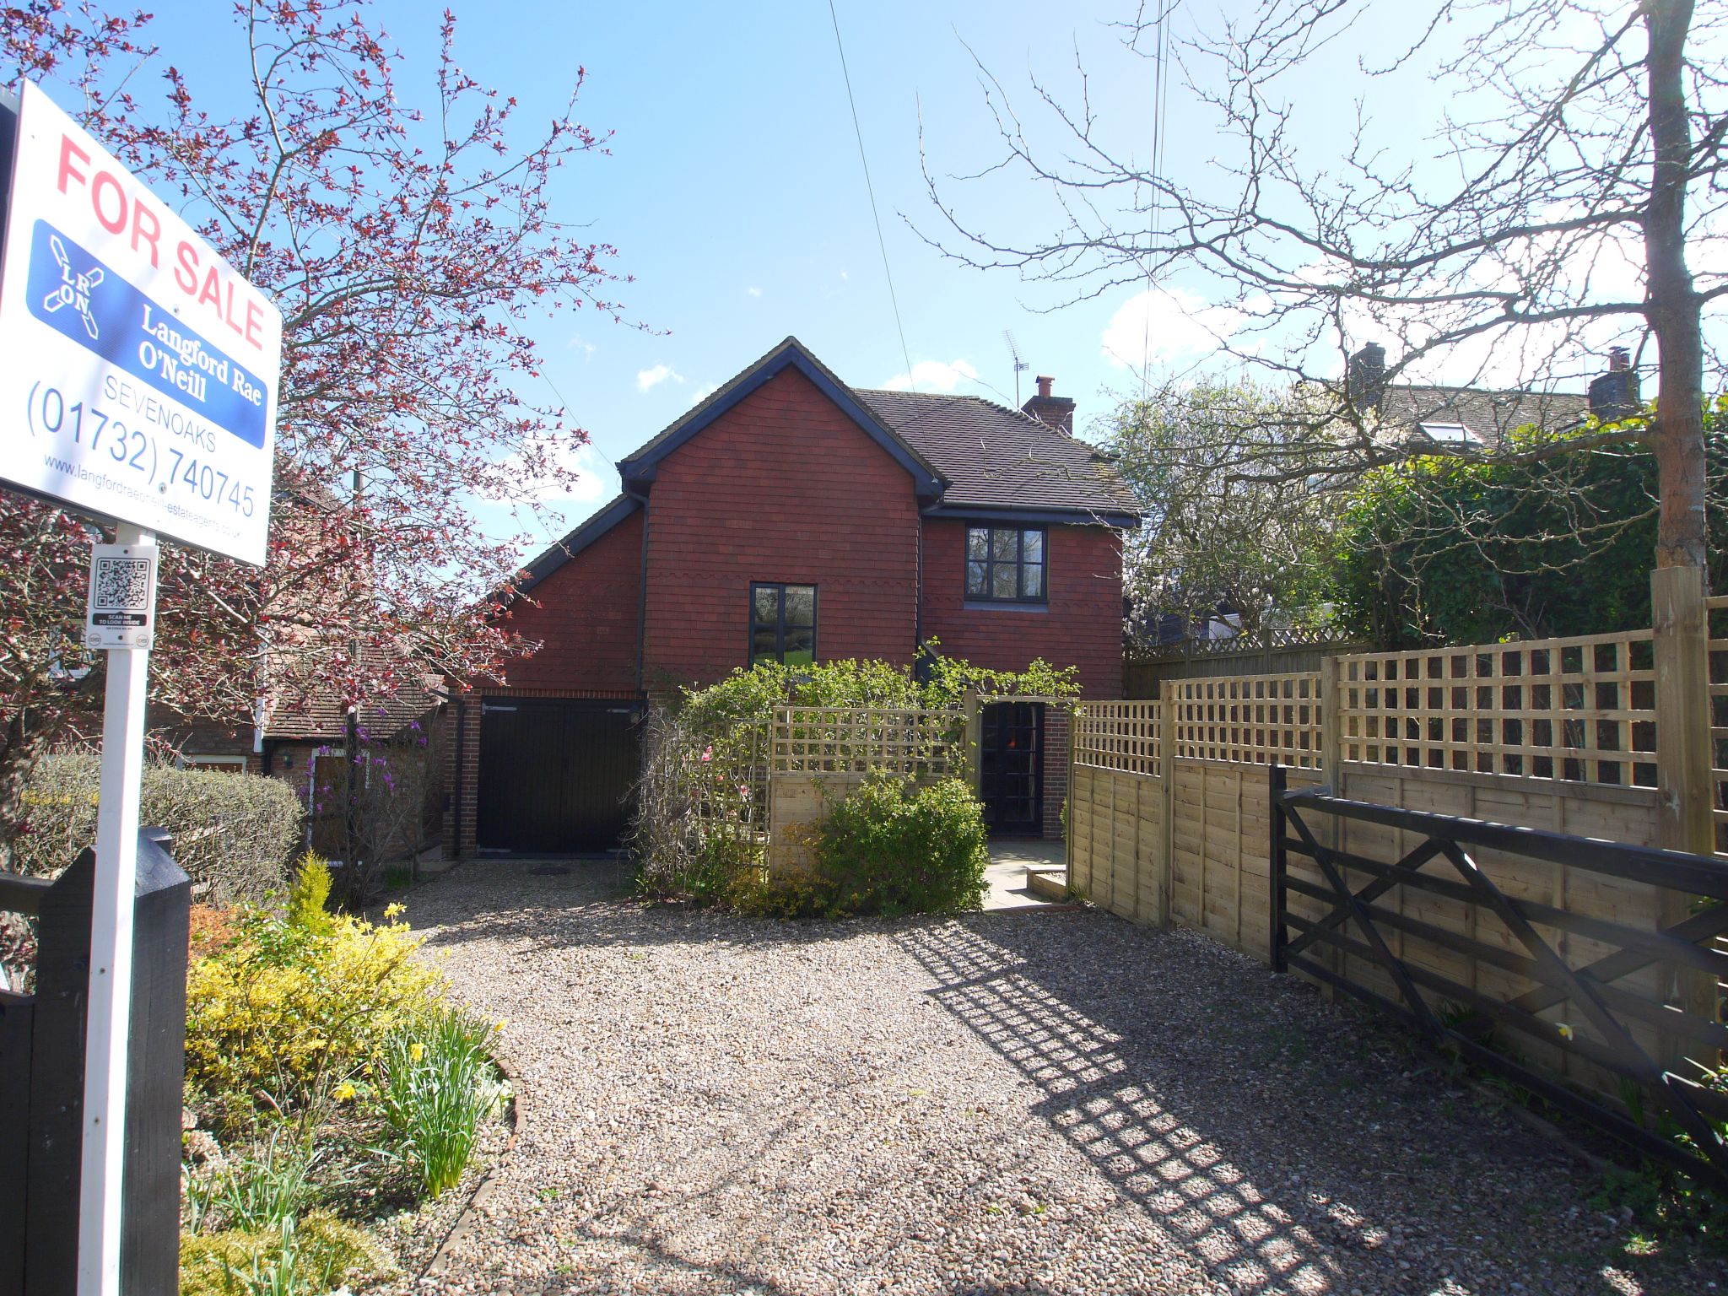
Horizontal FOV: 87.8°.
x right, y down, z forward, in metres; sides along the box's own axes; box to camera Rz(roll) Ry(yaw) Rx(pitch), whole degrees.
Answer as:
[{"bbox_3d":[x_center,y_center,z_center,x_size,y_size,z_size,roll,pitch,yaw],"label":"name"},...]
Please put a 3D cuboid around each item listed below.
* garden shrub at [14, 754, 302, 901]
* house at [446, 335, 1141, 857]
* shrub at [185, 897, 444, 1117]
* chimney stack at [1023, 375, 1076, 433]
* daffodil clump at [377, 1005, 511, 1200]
[{"bbox_3d":[-5.899,1.474,7.500,2.500,1.150,1.050,1,-3,0],"label":"garden shrub"},{"bbox_3d":[-1.115,-0.813,15.207,10.100,7.900,7.800,2,-3,-8],"label":"house"},{"bbox_3d":[-2.345,1.384,3.720,1.120,0.740,1.000,1,-3,0],"label":"shrub"},{"bbox_3d":[3.585,-4.601,17.419,0.760,1.350,0.850,2,-3,-8],"label":"chimney stack"},{"bbox_3d":[-1.352,1.465,2.880,0.400,0.500,0.400,1,-3,0],"label":"daffodil clump"}]

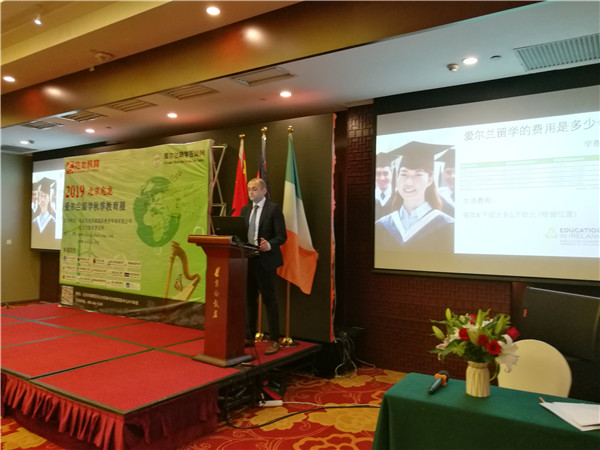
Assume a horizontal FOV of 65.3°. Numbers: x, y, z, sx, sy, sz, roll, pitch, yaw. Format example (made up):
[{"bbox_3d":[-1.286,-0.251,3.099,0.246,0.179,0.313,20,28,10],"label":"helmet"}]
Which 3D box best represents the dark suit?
[{"bbox_3d":[-0.390,0.468,4.856,0.520,1.490,0.360,0,-2,33],"label":"dark suit"}]

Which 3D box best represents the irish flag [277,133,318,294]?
[{"bbox_3d":[-0.024,-0.138,5.084,0.540,1.750,0.280,0,-2,33],"label":"irish flag"}]

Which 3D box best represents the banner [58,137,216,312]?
[{"bbox_3d":[-2.431,0.116,6.629,3.220,2.360,0.100,0,-2,33],"label":"banner"}]

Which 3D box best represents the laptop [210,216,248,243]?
[{"bbox_3d":[-0.610,0.084,4.538,0.390,0.280,0.300,0,-10,27],"label":"laptop"}]

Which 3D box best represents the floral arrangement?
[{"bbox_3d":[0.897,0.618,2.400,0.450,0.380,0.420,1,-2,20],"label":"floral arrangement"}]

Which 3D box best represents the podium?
[{"bbox_3d":[-0.731,0.691,4.502,0.560,1.160,0.480,0,-2,33],"label":"podium"}]

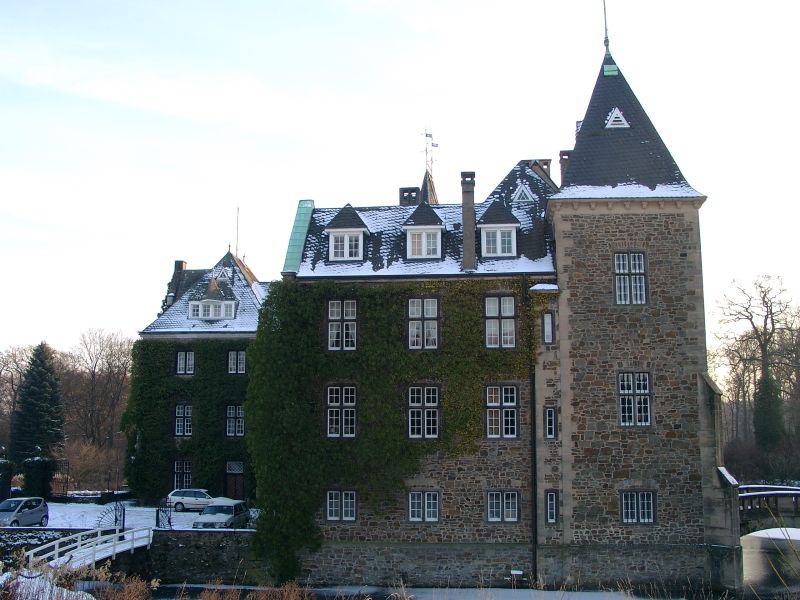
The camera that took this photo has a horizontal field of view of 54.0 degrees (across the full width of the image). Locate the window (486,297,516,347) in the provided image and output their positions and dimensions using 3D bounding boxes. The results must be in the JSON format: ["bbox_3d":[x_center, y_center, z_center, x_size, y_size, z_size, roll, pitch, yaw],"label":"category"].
[{"bbox_3d":[4.881,1.099,37.976,1.402,2.417,0.150,-1,-9,6],"label":"window"}]

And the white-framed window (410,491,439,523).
[{"bbox_3d":[1.133,9.712,36.906,1.391,1.370,0.150,-1,-8,6],"label":"white-framed window"}]

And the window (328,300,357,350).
[{"bbox_3d":[-2.790,1.281,38.475,1.382,2.406,0.150,-1,-8,6],"label":"window"}]

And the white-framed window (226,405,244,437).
[{"bbox_3d":[-11.044,8.163,53.024,1.202,2.065,0.150,-1,-8,5],"label":"white-framed window"}]

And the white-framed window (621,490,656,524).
[{"bbox_3d":[11.191,9.741,36.888,1.581,1.516,0.200,-1,-6,3],"label":"white-framed window"}]

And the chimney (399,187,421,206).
[{"bbox_3d":[0.546,-5.700,45.035,1.176,1.550,0.750,-1,-6,5],"label":"chimney"}]

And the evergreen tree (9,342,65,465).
[{"bbox_3d":[-29.020,9.125,62.955,4.942,11.996,4.942,4,-10,-24],"label":"evergreen tree"}]

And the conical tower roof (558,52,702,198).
[{"bbox_3d":[11.003,-8.777,41.209,7.304,8.980,7.304,-1,-8,5],"label":"conical tower roof"}]

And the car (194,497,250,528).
[{"bbox_3d":[-8.770,10.874,39.091,1.710,1.430,4.450,-1,-9,4],"label":"car"}]

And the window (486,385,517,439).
[{"bbox_3d":[4.902,5.382,37.842,1.434,2.552,0.200,-1,-6,5],"label":"window"}]

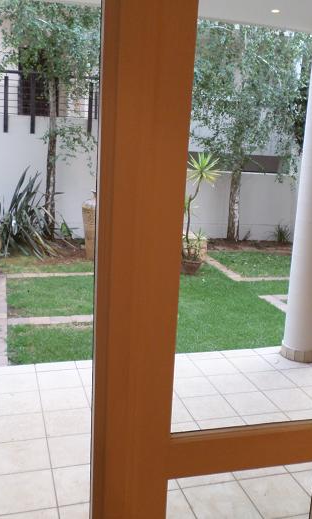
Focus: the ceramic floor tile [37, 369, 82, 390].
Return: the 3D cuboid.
[{"bbox_3d":[-0.693,0.870,3.594,0.300,0.010,0.300,-1,12,-17],"label":"ceramic floor tile"}]

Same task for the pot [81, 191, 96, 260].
[{"bbox_3d":[-0.916,-0.563,8.045,0.540,1.110,0.540,3,12,-1],"label":"pot"}]

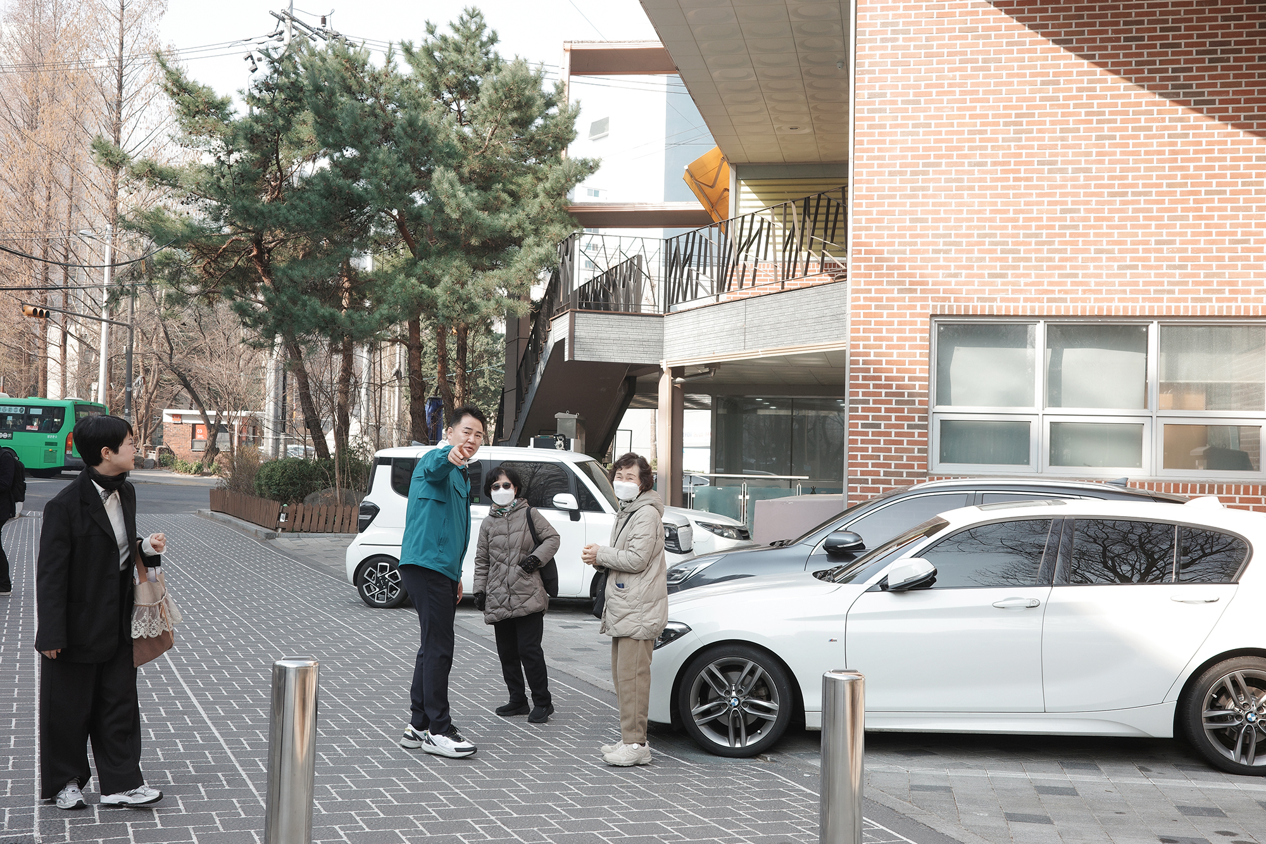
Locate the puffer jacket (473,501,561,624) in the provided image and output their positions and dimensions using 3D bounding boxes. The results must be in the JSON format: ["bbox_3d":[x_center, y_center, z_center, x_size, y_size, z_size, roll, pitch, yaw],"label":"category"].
[{"bbox_3d":[-0.707,0.847,8.480,0.520,0.730,0.320,1,-2,14],"label":"puffer jacket"}]

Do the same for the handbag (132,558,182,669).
[{"bbox_3d":[-2.104,0.833,6.200,0.210,0.490,0.140,2,-2,-25],"label":"handbag"}]

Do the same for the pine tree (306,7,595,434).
[{"bbox_3d":[-3.308,-2.672,25.500,5.200,9.600,5.000,1,-2,0],"label":"pine tree"}]

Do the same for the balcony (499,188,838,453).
[{"bbox_3d":[0.105,-1.312,21.400,1.600,3.200,8.300,2,-2,-29],"label":"balcony"}]

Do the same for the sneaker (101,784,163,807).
[{"bbox_3d":[-2.213,1.624,6.200,0.270,0.110,0.100,1,-2,4],"label":"sneaker"}]

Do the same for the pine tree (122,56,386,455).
[{"bbox_3d":[-7.840,-2.817,29.300,5.400,10.000,5.000,1,-2,0],"label":"pine tree"}]

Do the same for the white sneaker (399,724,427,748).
[{"bbox_3d":[-1.109,1.678,7.530,0.290,0.130,0.105,1,-2,17],"label":"white sneaker"}]

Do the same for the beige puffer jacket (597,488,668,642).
[{"bbox_3d":[0.003,0.745,7.330,0.360,0.770,0.470,2,-2,-25],"label":"beige puffer jacket"}]

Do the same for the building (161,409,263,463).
[{"bbox_3d":[-19.149,0.765,64.000,4.700,2.800,3.000,2,-2,-6],"label":"building"}]

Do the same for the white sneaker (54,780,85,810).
[{"bbox_3d":[-2.461,1.617,6.150,0.100,0.105,0.265,3,-2,-39],"label":"white sneaker"}]

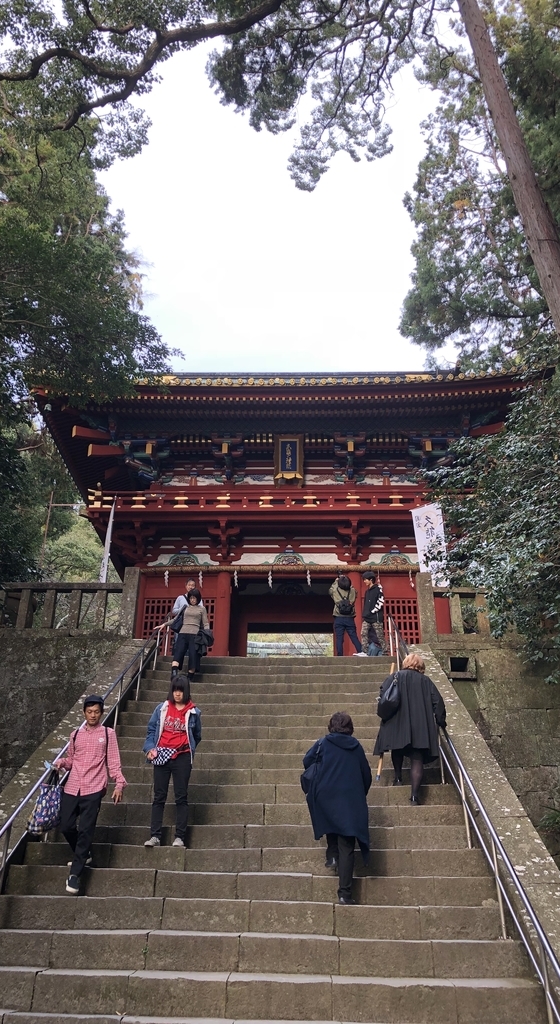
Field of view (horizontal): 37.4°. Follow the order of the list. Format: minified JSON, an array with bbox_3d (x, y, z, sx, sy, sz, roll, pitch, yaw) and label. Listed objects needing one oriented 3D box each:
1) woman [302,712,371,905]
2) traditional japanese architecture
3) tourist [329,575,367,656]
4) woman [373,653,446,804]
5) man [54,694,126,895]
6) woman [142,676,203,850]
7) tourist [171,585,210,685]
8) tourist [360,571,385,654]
[{"bbox_3d":[0.483,2.532,7.202,0.580,1.573,0.500,-1,-25,2],"label":"woman"},{"bbox_3d":[0.281,0.447,22.156,11.700,10.500,8.800,0,-25,0],"label":"traditional japanese architecture"},{"bbox_3d":[1.195,1.872,14.667,0.600,1.630,0.450,2,-25,-4],"label":"tourist"},{"bbox_3d":[1.407,2.330,9.003,0.680,1.606,0.500,-1,-25,3],"label":"woman"},{"bbox_3d":[-1.647,2.415,7.201,0.550,1.638,0.480,2,-25,-5],"label":"man"},{"bbox_3d":[-1.036,2.369,7.982,0.510,1.613,0.340,-3,-25,6],"label":"woman"},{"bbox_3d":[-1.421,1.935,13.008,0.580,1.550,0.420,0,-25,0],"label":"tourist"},{"bbox_3d":[1.634,1.834,14.630,0.310,1.669,0.430,13,-28,-25],"label":"tourist"}]

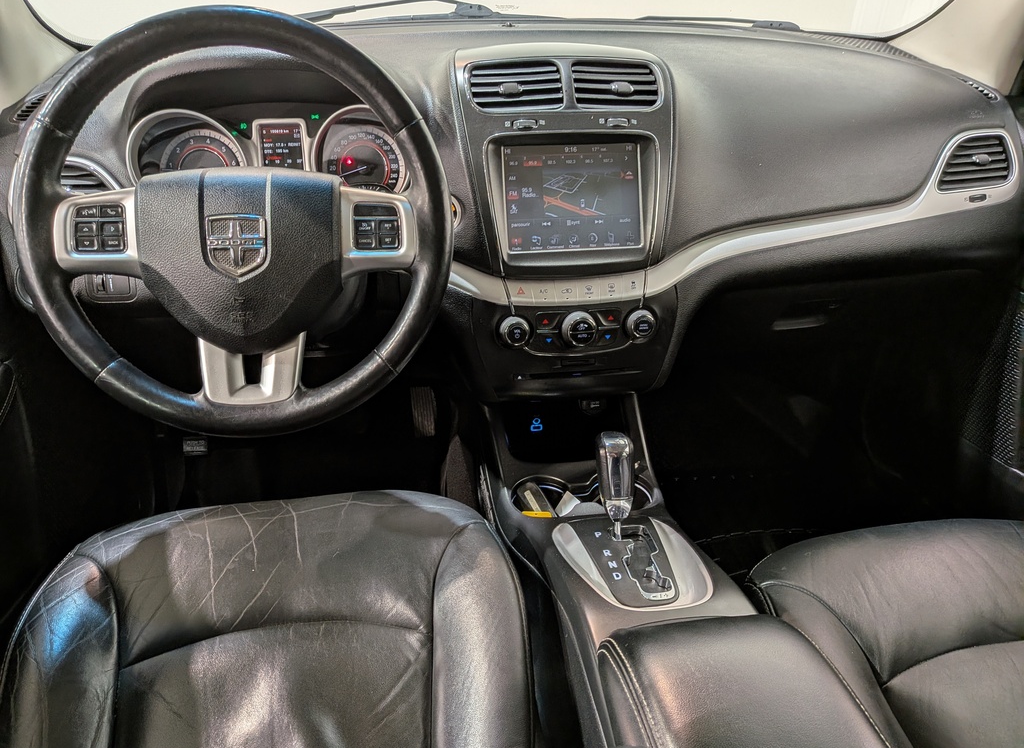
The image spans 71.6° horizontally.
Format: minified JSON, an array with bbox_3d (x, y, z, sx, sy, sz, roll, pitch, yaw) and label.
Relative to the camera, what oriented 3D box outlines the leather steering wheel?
[{"bbox_3d":[-0.248,-0.135,0.664,0.385,0.385,0.105,-3,4,-5],"label":"leather steering wheel"}]

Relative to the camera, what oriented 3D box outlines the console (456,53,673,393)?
[{"bbox_3d":[0.075,-0.200,0.924,0.285,0.430,0.180,-3,10,-5],"label":"console"}]

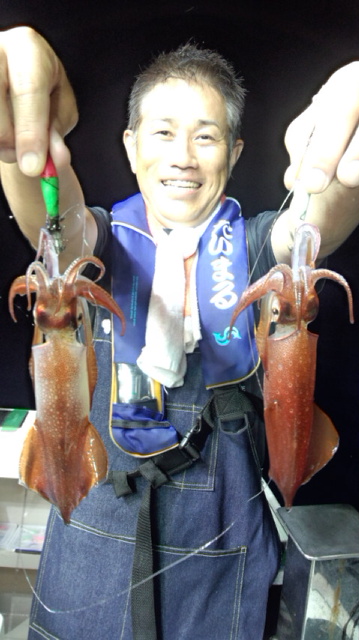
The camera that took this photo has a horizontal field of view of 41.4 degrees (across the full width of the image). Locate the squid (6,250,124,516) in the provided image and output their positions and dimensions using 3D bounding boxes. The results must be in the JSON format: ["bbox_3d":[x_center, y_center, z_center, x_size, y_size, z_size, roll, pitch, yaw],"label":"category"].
[{"bbox_3d":[-0.083,0.056,0.350,0.083,0.203,0.055,-1,10,-7],"label":"squid"}]

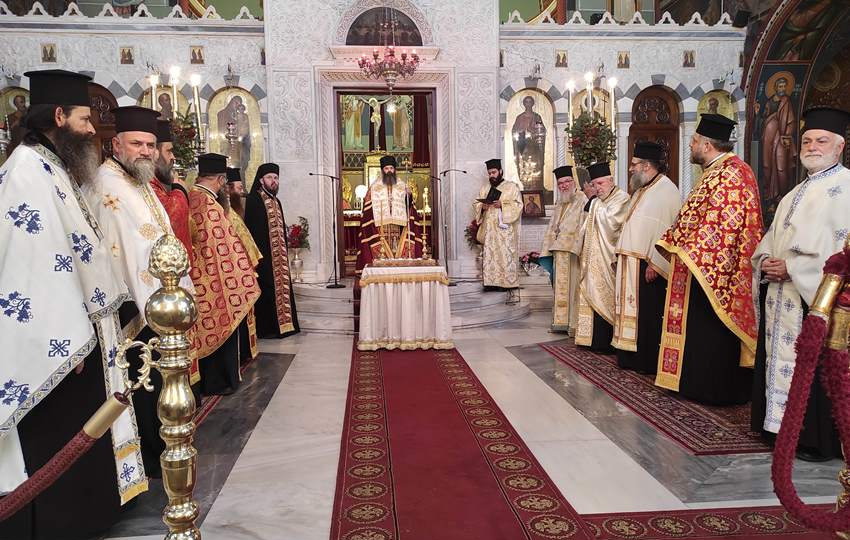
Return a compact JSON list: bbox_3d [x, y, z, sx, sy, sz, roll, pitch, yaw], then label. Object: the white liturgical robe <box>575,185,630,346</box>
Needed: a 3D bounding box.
[{"bbox_3d":[1.701,-0.053,5.878,0.520,1.521,0.640,-3,5,-30],"label":"white liturgical robe"}]

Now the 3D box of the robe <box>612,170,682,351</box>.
[{"bbox_3d":[1.865,-0.055,5.166,0.500,1.485,0.610,-3,5,-23],"label":"robe"}]

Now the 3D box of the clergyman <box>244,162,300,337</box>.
[{"bbox_3d":[-1.723,-0.213,6.757,0.450,1.923,0.560,2,5,38],"label":"clergyman"}]

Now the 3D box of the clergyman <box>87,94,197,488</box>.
[{"bbox_3d":[-1.456,0.100,3.127,0.500,1.835,0.600,1,4,16],"label":"clergyman"}]

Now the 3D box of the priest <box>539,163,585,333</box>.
[{"bbox_3d":[1.535,-0.223,6.897,0.550,1.841,0.430,2,5,33],"label":"priest"}]

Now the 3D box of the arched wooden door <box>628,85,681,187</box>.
[{"bbox_3d":[3.450,-1.371,9.271,0.810,2.794,0.120,-1,4,-5],"label":"arched wooden door"}]

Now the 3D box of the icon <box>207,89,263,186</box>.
[{"bbox_3d":[-2.998,-1.974,9.747,0.834,1.796,0.100,-1,4,-5],"label":"icon"}]

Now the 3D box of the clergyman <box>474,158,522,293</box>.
[{"bbox_3d":[0.978,-0.597,8.217,0.580,1.749,0.460,1,5,25],"label":"clergyman"}]

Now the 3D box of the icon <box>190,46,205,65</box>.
[{"bbox_3d":[-3.149,-2.971,8.497,0.189,0.244,0.030,-1,4,-5],"label":"icon"}]

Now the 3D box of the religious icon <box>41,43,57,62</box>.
[{"bbox_3d":[-6.272,-3.623,10.218,0.245,0.318,0.040,-1,4,-5],"label":"religious icon"}]

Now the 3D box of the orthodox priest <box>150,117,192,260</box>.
[{"bbox_3d":[-1.668,0.005,3.869,0.460,1.880,0.600,-2,4,-12],"label":"orthodox priest"}]

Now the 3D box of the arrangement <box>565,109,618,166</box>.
[{"bbox_3d":[2.526,-2.007,9.361,0.748,0.809,0.717,-1,4,-5],"label":"arrangement"}]

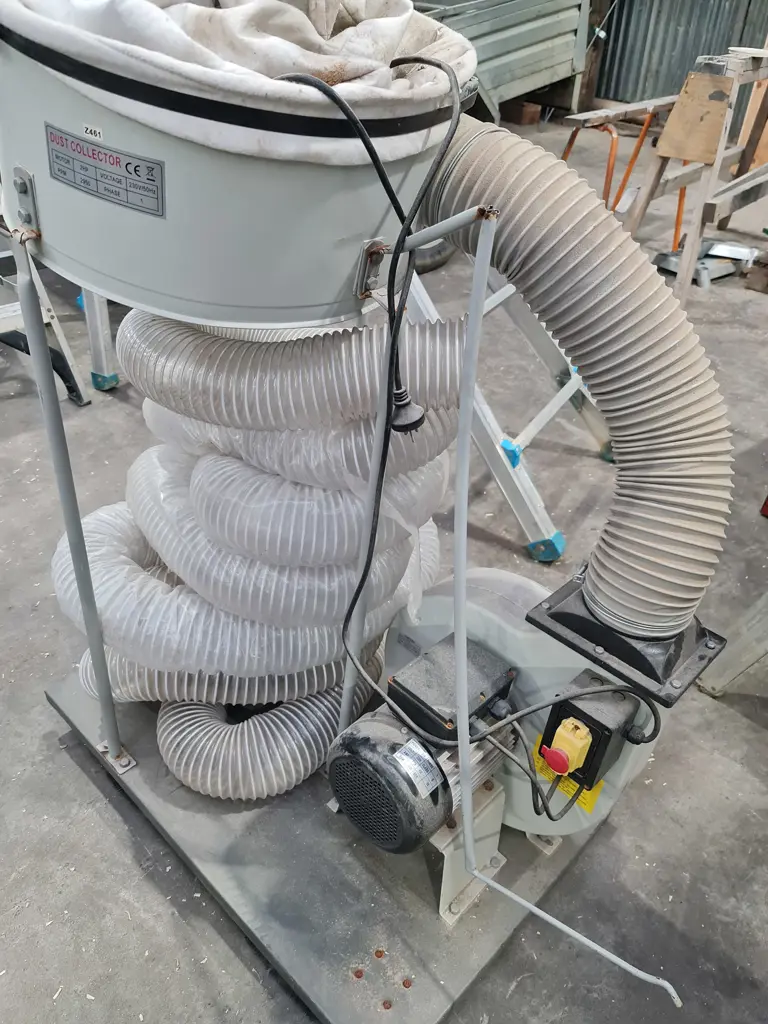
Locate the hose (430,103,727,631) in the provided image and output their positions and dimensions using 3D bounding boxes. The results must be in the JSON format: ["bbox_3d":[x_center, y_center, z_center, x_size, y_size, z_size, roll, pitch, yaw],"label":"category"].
[{"bbox_3d":[0.239,-0.182,0.983,0.544,0.554,0.213,29,39,33],"label":"hose"}]

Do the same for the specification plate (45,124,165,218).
[{"bbox_3d":[-0.245,-0.299,0.650,0.118,0.051,0.010,22,43,4],"label":"specification plate"}]

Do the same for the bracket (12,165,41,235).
[{"bbox_3d":[-0.347,-0.297,0.708,0.034,0.073,0.016,38,47,20],"label":"bracket"}]

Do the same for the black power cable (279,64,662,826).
[{"bbox_3d":[0.103,0.013,0.820,0.465,0.866,0.297,29,39,33],"label":"black power cable"}]

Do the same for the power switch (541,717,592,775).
[{"bbox_3d":[0.228,0.288,0.913,0.050,0.066,0.042,29,39,33],"label":"power switch"}]

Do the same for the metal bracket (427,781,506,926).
[{"bbox_3d":[0.119,0.468,1.023,0.062,0.134,0.141,29,39,33],"label":"metal bracket"}]

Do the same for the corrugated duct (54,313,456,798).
[{"bbox_3d":[-0.203,0.019,1.152,0.475,0.698,0.485,4,32,-3],"label":"corrugated duct"}]

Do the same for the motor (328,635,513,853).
[{"bbox_3d":[0.068,0.305,1.007,0.196,0.213,0.284,29,39,33],"label":"motor"}]

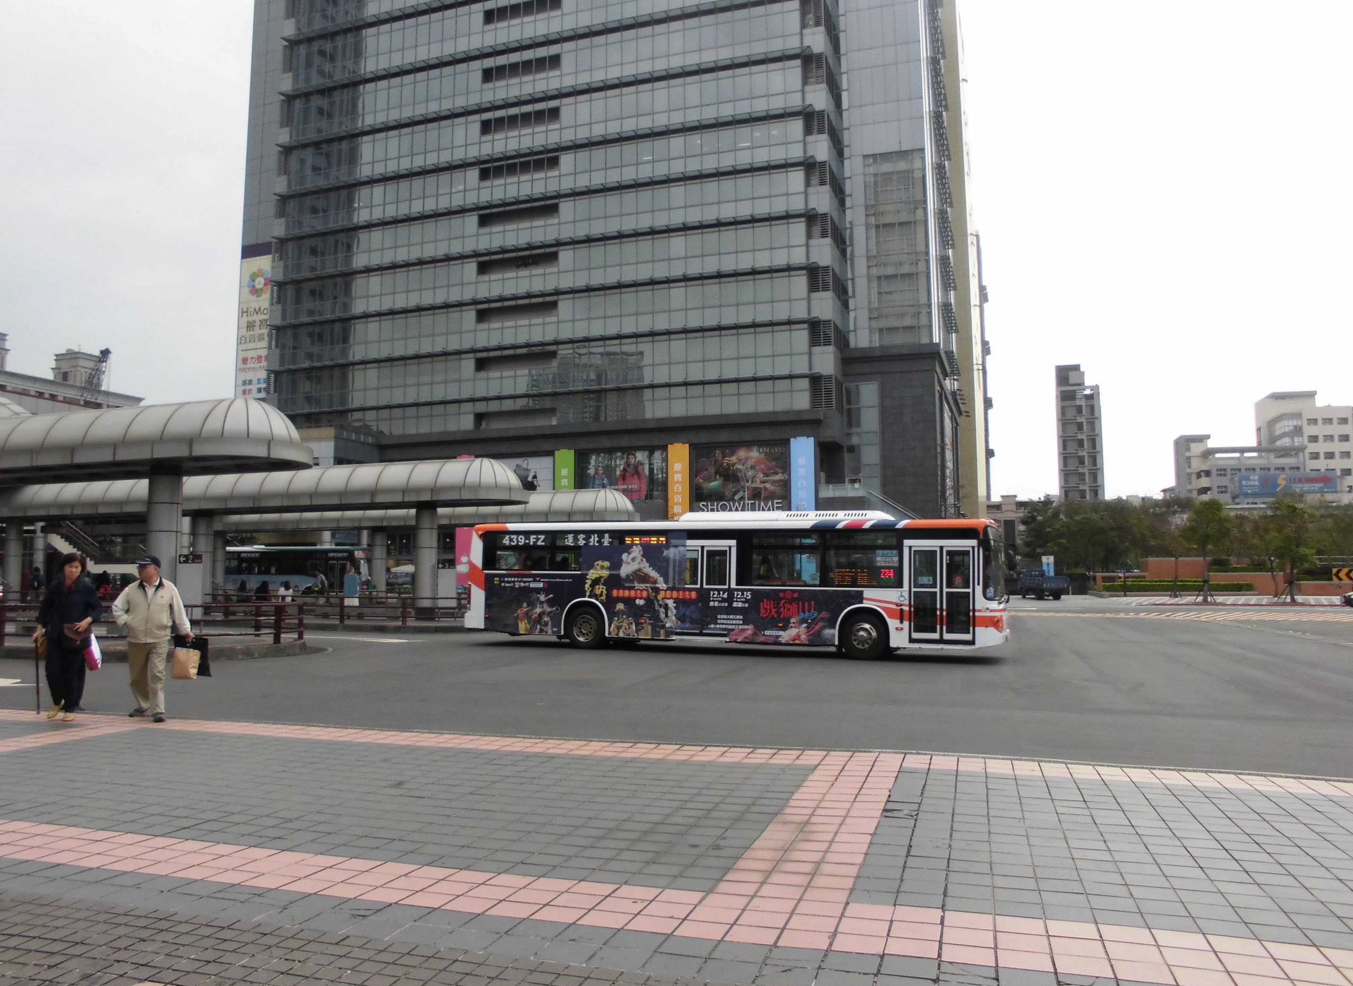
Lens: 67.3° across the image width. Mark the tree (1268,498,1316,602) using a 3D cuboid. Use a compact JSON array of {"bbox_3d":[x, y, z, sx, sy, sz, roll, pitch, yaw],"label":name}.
[{"bbox_3d":[37.533,3.482,62.000,2.600,6.400,2.600,-3,-6,31],"label":"tree"}]

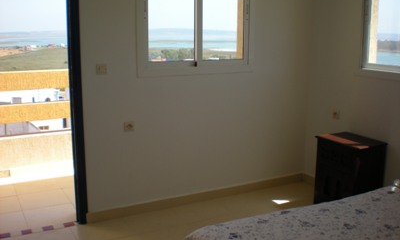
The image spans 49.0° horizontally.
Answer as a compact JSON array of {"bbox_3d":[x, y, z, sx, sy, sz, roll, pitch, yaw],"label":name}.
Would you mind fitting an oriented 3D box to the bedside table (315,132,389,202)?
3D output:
[{"bbox_3d":[1.267,0.474,3.740,0.357,0.622,0.478,-6,13,-28],"label":"bedside table"}]

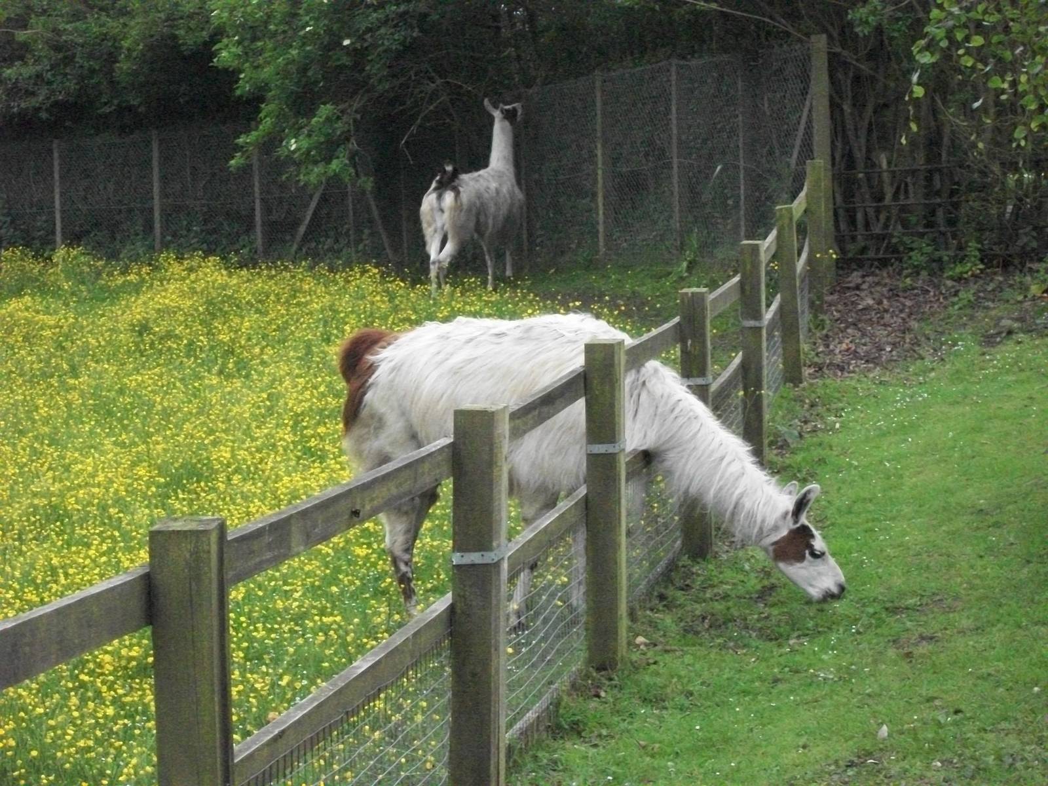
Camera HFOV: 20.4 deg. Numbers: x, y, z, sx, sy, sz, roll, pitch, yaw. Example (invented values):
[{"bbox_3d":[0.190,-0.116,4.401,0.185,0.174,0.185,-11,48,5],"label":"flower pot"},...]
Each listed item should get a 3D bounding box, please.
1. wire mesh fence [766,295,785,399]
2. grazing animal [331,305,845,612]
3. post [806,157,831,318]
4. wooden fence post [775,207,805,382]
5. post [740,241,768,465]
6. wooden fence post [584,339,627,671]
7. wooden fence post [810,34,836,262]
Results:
[{"bbox_3d":[1.383,-0.166,16.000,0.050,0.720,2.550,0,7,9],"label":"wire mesh fence"},{"bbox_3d":[0.245,0.287,10.550,1.800,1.140,0.480,0,7,7],"label":"grazing animal"},{"bbox_3d":[2.009,-1.073,20.000,0.108,1.070,0.105,0,7,12],"label":"post"},{"bbox_3d":[1.591,-0.586,17.400,0.108,1.080,0.105,0,7,12],"label":"wooden fence post"},{"bbox_3d":[1.158,-0.200,14.650,0.108,1.110,0.105,0,7,12],"label":"post"},{"bbox_3d":[0.282,0.382,9.850,0.108,1.100,0.105,0,7,12],"label":"wooden fence post"},{"bbox_3d":[2.238,-1.766,21.800,0.130,1.850,0.130,0,7,12],"label":"wooden fence post"}]

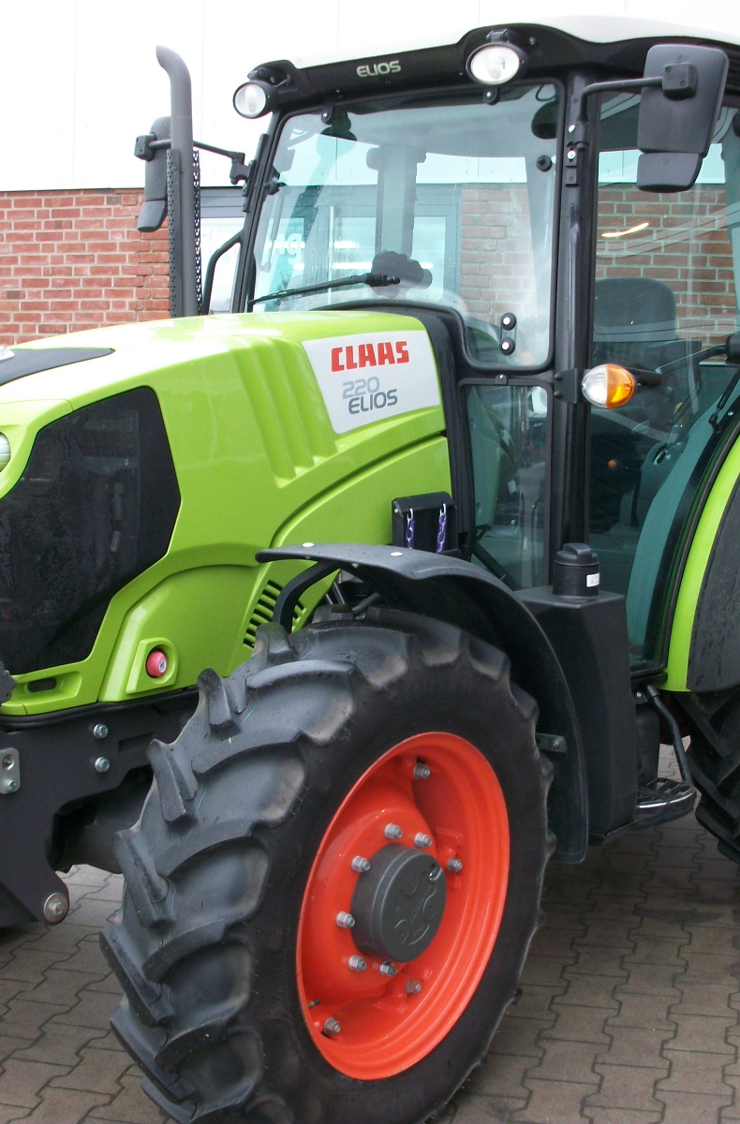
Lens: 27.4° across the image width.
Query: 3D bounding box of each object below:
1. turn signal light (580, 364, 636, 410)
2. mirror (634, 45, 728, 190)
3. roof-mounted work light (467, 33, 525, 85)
[{"bbox_3d":[0.575,-0.412,3.581,0.140,0.106,0.075,8,11,41],"label":"turn signal light"},{"bbox_3d":[0.684,-0.967,3.325,0.197,0.330,0.088,4,9,21],"label":"mirror"},{"bbox_3d":[0.311,-1.186,3.586,0.140,0.120,0.095,7,10,35],"label":"roof-mounted work light"}]

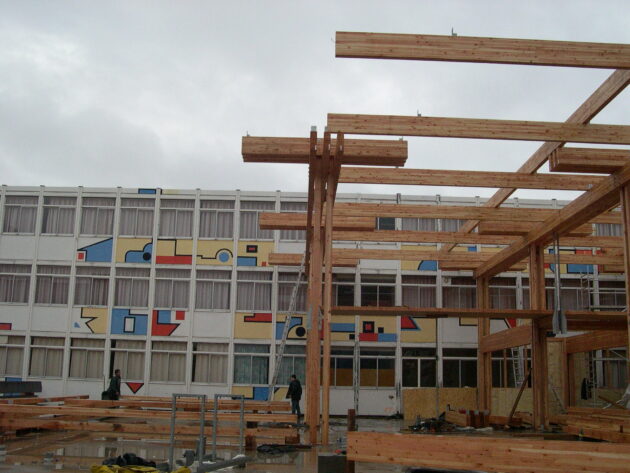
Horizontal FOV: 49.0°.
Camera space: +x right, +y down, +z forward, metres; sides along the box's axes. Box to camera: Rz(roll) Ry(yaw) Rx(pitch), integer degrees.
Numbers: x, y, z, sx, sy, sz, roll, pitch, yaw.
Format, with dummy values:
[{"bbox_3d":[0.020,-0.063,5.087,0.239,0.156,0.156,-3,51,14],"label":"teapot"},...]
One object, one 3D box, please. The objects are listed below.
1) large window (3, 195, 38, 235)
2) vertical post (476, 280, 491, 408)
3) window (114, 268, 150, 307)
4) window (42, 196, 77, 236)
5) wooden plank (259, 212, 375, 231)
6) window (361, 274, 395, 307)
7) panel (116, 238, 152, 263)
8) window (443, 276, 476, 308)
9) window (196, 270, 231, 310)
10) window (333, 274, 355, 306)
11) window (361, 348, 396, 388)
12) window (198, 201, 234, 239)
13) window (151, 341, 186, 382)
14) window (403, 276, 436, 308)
[{"bbox_3d":[-13.147,-0.974,30.920,1.500,1.750,0.150,1,-12,0],"label":"large window"},{"bbox_3d":[6.960,4.510,28.479,0.450,6.023,0.300,2,-11,-1],"label":"vertical post"},{"bbox_3d":[-7.835,2.200,29.533,1.581,1.716,0.120,1,-11,-1],"label":"window"},{"bbox_3d":[-11.433,-0.938,30.913,1.500,1.750,0.150,1,-12,0],"label":"window"},{"bbox_3d":[0.096,-0.443,22.252,3.681,0.379,0.600,2,-11,-1],"label":"wooden plank"},{"bbox_3d":[2.745,2.494,30.145,1.490,1.730,0.120,1,-11,-1],"label":"window"},{"bbox_3d":[-7.829,0.624,29.835,1.586,1.115,0.070,1,-11,-1],"label":"panel"},{"bbox_3d":[6.292,2.592,30.192,1.500,1.700,0.150,1,-12,0],"label":"window"},{"bbox_3d":[-4.401,2.351,30.203,1.448,1.745,0.150,2,-11,-1],"label":"window"},{"bbox_3d":[0.971,2.421,29.634,1.515,1.680,0.120,1,-11,-1],"label":"window"},{"bbox_3d":[2.639,5.501,29.070,1.495,1.765,0.120,1,-11,-1],"label":"window"},{"bbox_3d":[-4.255,-0.714,30.149,1.580,1.758,0.120,1,-11,-1],"label":"window"},{"bbox_3d":[-6.232,5.355,29.589,1.504,1.742,0.150,2,-11,-1],"label":"window"},{"bbox_3d":[4.526,2.549,30.201,1.500,1.700,0.150,1,-12,0],"label":"window"}]

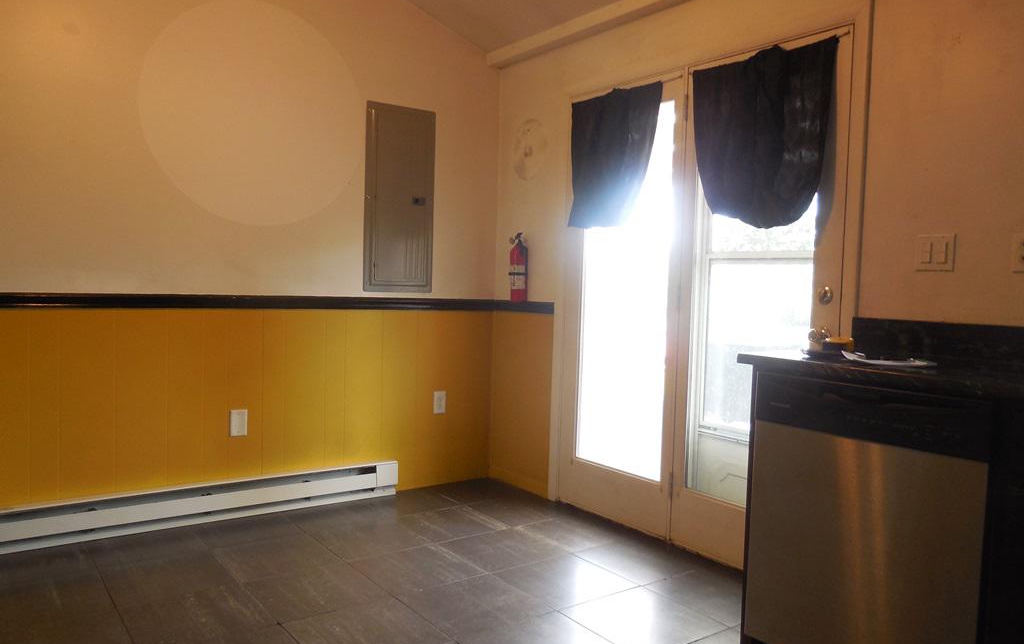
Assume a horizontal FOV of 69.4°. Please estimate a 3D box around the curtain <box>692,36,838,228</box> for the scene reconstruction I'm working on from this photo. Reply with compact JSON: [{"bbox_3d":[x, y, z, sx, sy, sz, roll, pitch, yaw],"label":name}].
[{"bbox_3d":[0.933,-0.698,2.839,0.070,0.684,0.640,0,3,-37],"label":"curtain"}]

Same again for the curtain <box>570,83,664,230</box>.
[{"bbox_3d":[0.467,-0.764,3.462,0.070,0.635,0.598,0,3,-37],"label":"curtain"}]

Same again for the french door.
[{"bbox_3d":[0.728,-0.066,3.210,0.080,2.060,1.540,0,3,-37],"label":"french door"}]

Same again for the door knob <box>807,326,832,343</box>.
[{"bbox_3d":[1.099,0.048,2.624,0.073,0.060,0.060,0,3,-37],"label":"door knob"}]

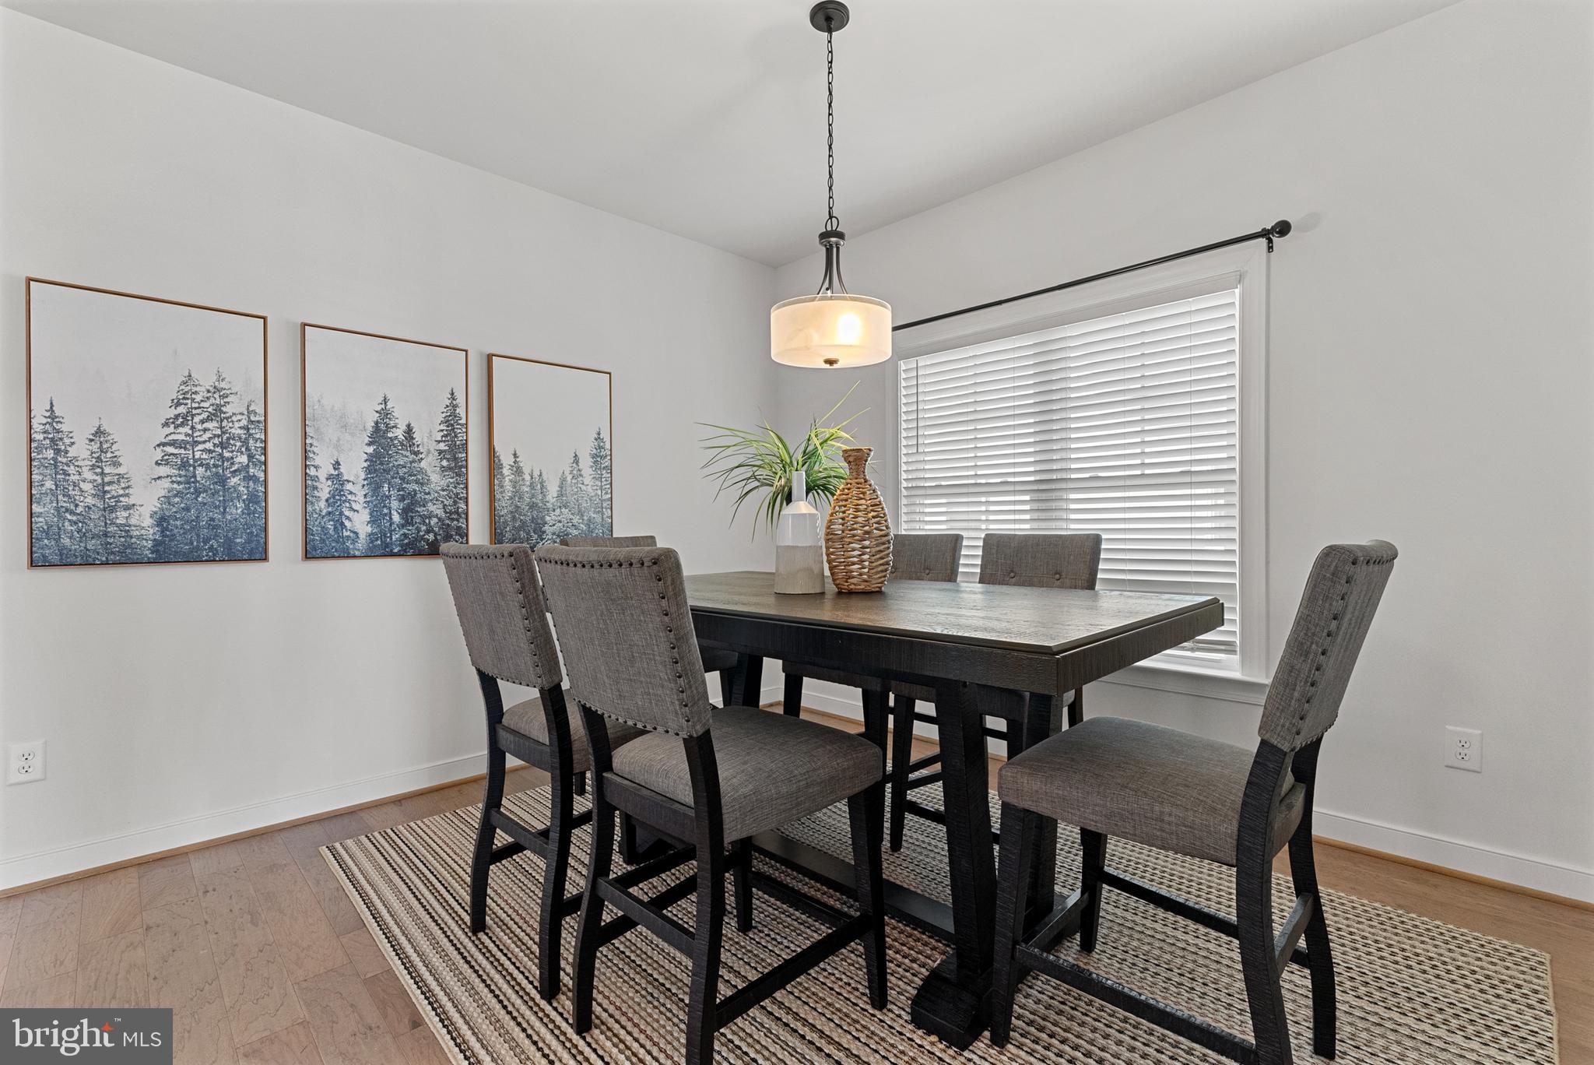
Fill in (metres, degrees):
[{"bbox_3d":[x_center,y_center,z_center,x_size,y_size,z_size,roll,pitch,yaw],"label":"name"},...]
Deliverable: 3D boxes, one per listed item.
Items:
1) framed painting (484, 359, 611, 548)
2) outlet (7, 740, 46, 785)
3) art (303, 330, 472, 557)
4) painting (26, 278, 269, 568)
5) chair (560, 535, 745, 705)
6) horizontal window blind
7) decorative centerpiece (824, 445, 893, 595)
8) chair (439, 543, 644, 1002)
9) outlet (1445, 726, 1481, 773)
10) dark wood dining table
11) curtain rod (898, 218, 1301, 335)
[{"bbox_3d":[-1.169,-0.355,3.417,0.610,0.914,0.035,-1,1,-44],"label":"framed painting"},{"bbox_3d":[-2.412,0.722,2.219,0.080,0.125,0.008,-1,1,-44],"label":"outlet"},{"bbox_3d":[-1.675,-0.346,2.922,0.607,0.906,0.035,-1,1,-44],"label":"art"},{"bbox_3d":[-2.184,-0.341,2.424,0.607,0.906,0.035,-1,1,-44],"label":"painting"},{"bbox_3d":[-0.646,0.556,3.050,0.490,1.065,0.630,-1,1,-44],"label":"chair"},{"bbox_3d":[1.128,-0.222,3.253,0.055,1.418,1.592,-1,1,-44],"label":"horizontal window blind"},{"bbox_3d":[0.197,-0.040,2.215,0.215,0.443,0.215,0,0,0],"label":"decorative centerpiece"},{"bbox_3d":[-0.565,0.564,1.964,0.630,1.065,0.490,-1,1,-44],"label":"chair"},{"bbox_3d":[2.096,0.681,2.228,0.010,0.127,0.081,-1,1,-44],"label":"outlet"},{"bbox_3d":[0.099,0.632,2.131,1.855,0.908,1.006,0,1,44],"label":"dark wood dining table"},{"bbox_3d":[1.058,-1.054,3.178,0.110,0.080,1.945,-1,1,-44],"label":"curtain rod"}]

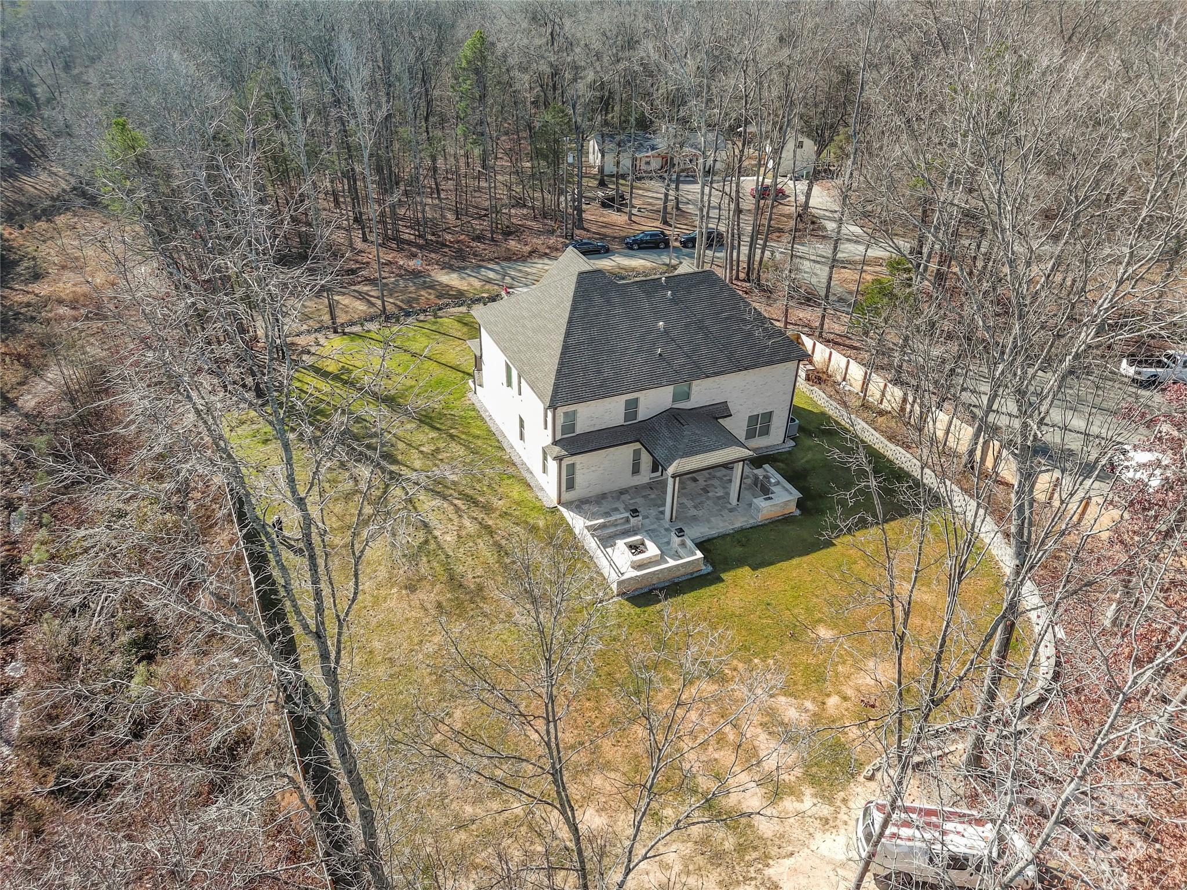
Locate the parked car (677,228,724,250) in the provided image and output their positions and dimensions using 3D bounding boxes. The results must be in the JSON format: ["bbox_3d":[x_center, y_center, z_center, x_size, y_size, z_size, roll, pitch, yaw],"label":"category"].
[{"bbox_3d":[11.924,-22.625,86.167,4.750,1.700,1.900,-2,31,-6],"label":"parked car"}]

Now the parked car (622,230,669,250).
[{"bbox_3d":[5.928,-22.199,85.174,4.700,1.700,1.890,-3,31,-7],"label":"parked car"}]

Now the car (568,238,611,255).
[{"bbox_3d":[-0.669,-21.409,84.244,4.750,1.440,1.830,-3,31,-8],"label":"car"}]

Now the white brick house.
[{"bbox_3d":[3.068,-5.537,47.146,16.400,11.150,19.300,-12,34,-21],"label":"white brick house"}]

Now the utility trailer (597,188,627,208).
[{"bbox_3d":[2.263,-30.934,99.285,3.100,1.600,1.900,-9,33,-17],"label":"utility trailer"}]

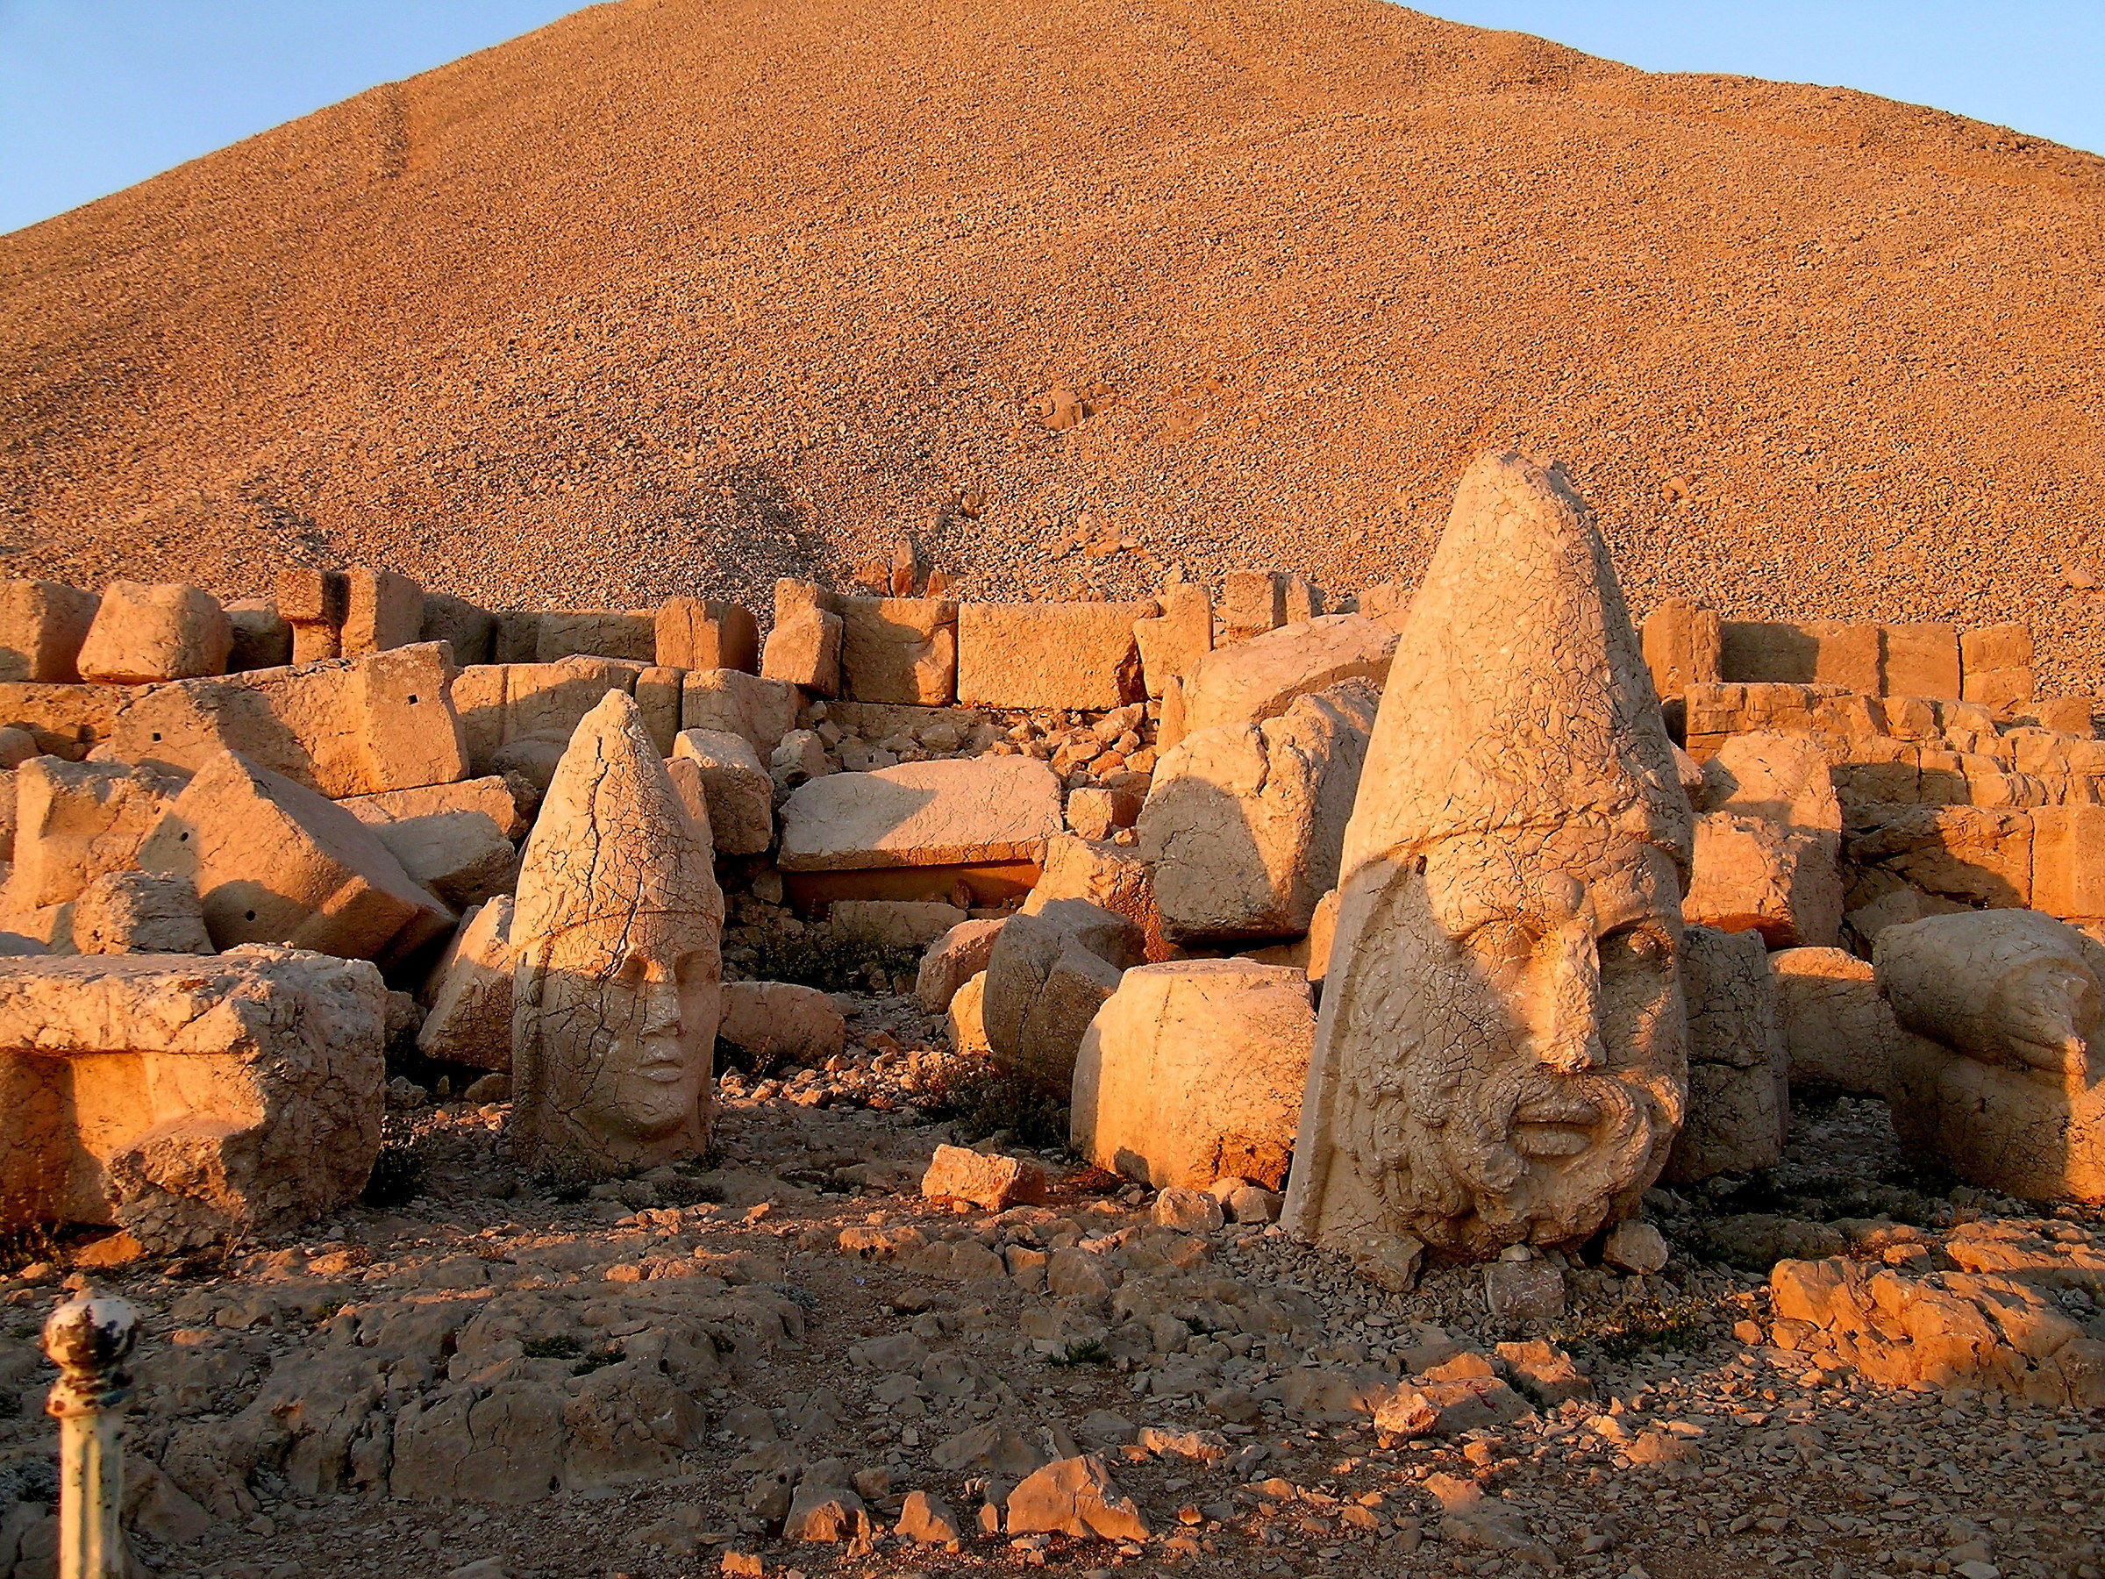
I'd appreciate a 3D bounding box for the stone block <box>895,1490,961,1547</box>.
[{"bbox_3d":[-0.272,1.595,4.660,0.140,0.120,0.120,0,-1,0],"label":"stone block"}]

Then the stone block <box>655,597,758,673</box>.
[{"bbox_3d":[-2.778,-1.228,17.000,0.550,0.570,0.620,0,-1,17],"label":"stone block"}]

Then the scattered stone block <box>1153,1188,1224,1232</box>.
[{"bbox_3d":[0.533,1.667,8.450,0.280,0.165,0.220,0,-2,0],"label":"scattered stone block"}]

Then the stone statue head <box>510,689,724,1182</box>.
[{"bbox_3d":[-1.985,0.667,9.750,0.800,2.200,0.840,1,-1,-38],"label":"stone statue head"}]

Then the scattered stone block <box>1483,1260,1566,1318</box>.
[{"bbox_3d":[1.528,1.617,6.900,0.260,0.165,0.200,0,-2,0],"label":"scattered stone block"}]

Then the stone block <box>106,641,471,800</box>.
[{"bbox_3d":[-4.899,-0.441,13.800,2.100,0.780,0.800,-9,0,-12],"label":"stone block"}]

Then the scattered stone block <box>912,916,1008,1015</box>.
[{"bbox_3d":[-0.454,0.922,11.200,0.500,0.480,0.500,0,-1,-20],"label":"scattered stone block"}]

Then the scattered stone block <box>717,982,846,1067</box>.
[{"bbox_3d":[-1.615,1.365,12.400,0.800,0.480,0.500,0,-2,0],"label":"scattered stone block"}]

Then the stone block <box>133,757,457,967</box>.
[{"bbox_3d":[-4.464,0.453,12.600,1.450,0.900,0.750,39,3,1],"label":"stone block"}]

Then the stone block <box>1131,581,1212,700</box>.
[{"bbox_3d":[0.835,-1.042,14.900,0.540,0.800,0.450,0,-1,0],"label":"stone block"}]

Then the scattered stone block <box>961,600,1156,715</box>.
[{"bbox_3d":[0.018,-0.939,15.100,1.380,0.770,0.550,0,-1,0],"label":"scattered stone block"}]

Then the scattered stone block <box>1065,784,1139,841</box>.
[{"bbox_3d":[0.324,0.139,13.300,0.340,0.310,0.380,0,-1,30],"label":"scattered stone block"}]

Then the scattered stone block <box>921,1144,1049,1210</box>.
[{"bbox_3d":[-0.266,1.507,8.300,0.450,0.250,0.300,0,-1,-15],"label":"scattered stone block"}]

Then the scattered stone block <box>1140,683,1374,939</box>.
[{"bbox_3d":[1.182,0.134,12.000,1.050,1.300,1.050,0,-1,27],"label":"scattered stone block"}]

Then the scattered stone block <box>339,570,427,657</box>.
[{"bbox_3d":[-5.038,-1.317,16.000,0.360,0.700,0.620,0,-1,15],"label":"scattered stone block"}]

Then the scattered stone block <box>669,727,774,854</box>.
[{"bbox_3d":[-2.003,0.015,12.800,0.580,0.700,0.580,0,-1,-15],"label":"scattered stone block"}]

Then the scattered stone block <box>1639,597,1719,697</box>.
[{"bbox_3d":[4.952,-1.136,16.800,0.500,0.740,0.520,0,-1,15],"label":"scattered stone block"}]

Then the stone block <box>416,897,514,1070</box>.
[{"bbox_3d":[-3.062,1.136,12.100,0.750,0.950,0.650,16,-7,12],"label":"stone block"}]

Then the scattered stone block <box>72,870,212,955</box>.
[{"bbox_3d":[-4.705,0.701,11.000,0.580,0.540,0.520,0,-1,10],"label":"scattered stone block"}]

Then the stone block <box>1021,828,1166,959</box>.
[{"bbox_3d":[0.262,0.652,12.600,0.780,0.750,0.700,0,-2,15],"label":"stone block"}]

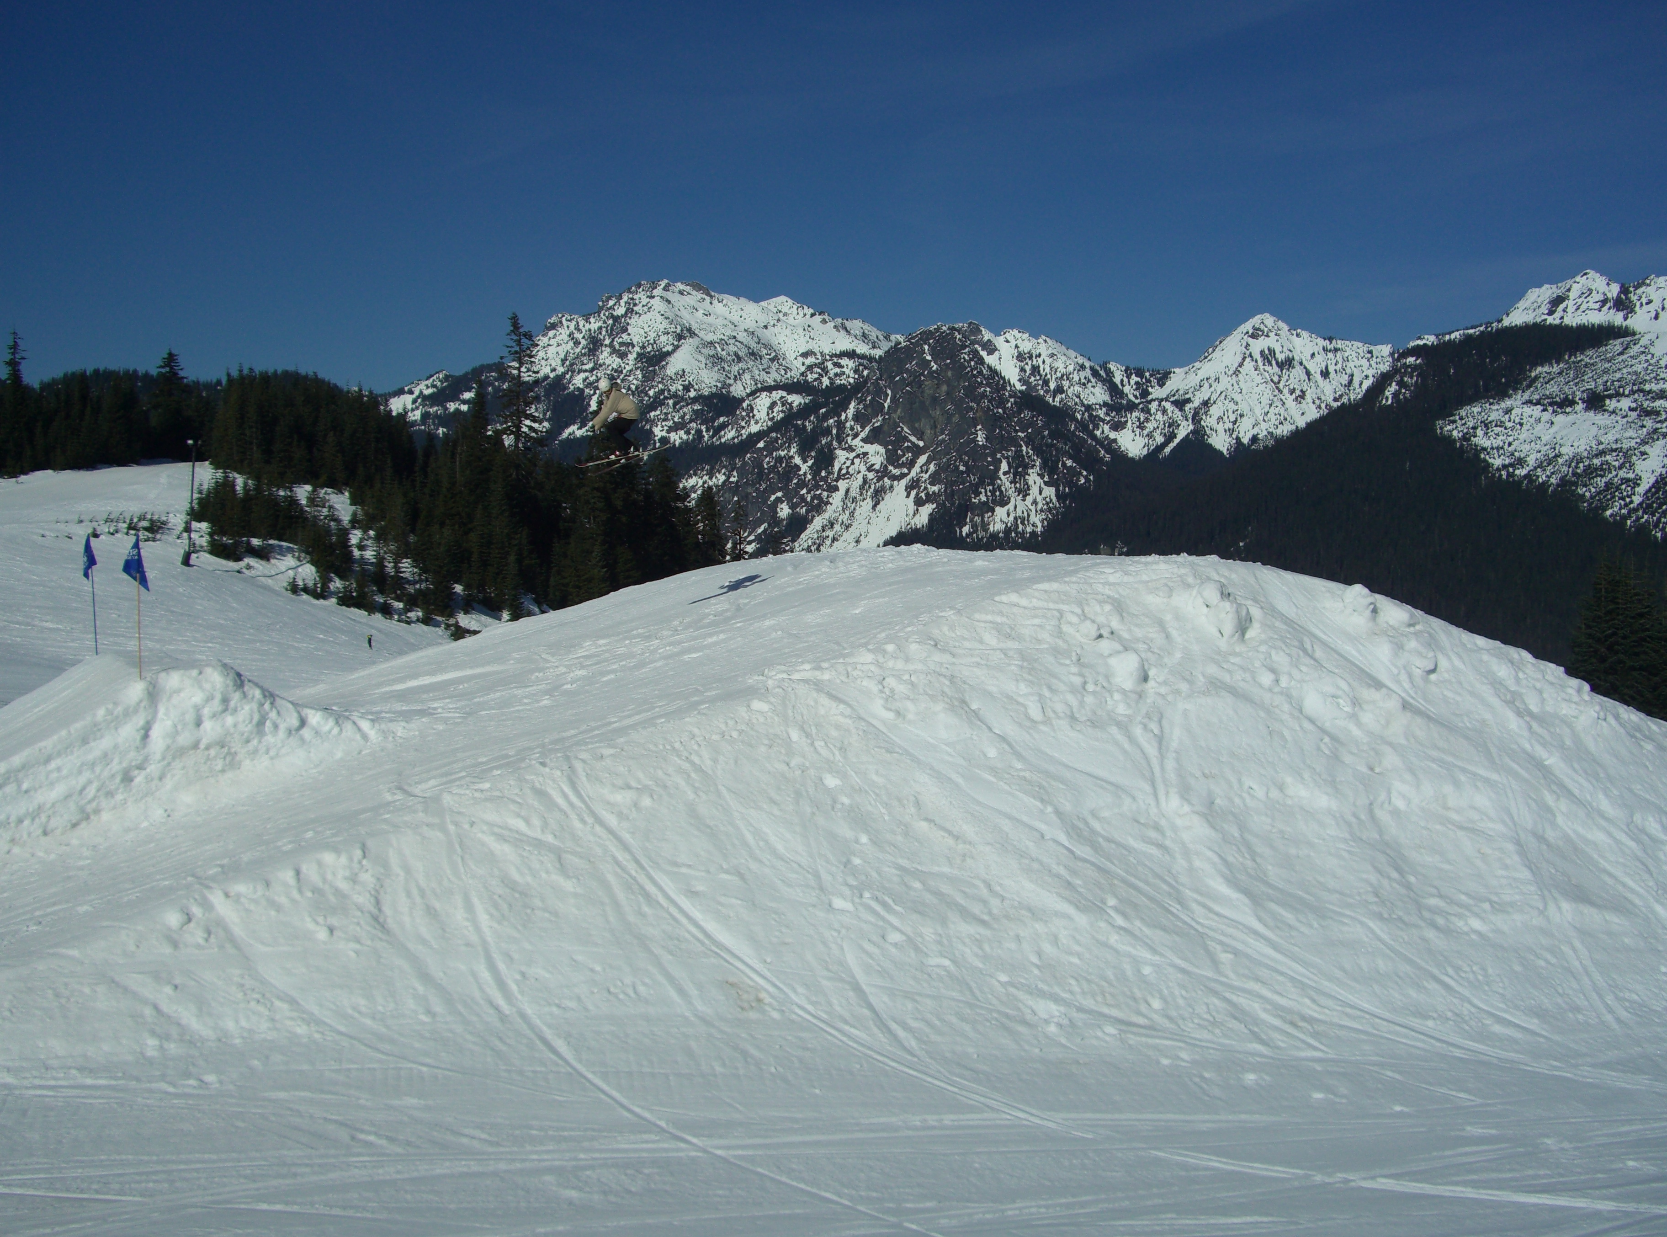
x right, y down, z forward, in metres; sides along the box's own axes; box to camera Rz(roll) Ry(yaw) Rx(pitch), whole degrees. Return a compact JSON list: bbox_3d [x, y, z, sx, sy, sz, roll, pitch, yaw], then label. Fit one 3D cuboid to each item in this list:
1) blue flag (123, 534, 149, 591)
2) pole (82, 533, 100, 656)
[{"bbox_3d":[-9.718,-0.780,25.500,0.360,0.780,0.140,0,1,0],"label":"blue flag"},{"bbox_3d":[-12.170,-0.395,30.000,0.280,2.000,0.250,0,1,0],"label":"pole"}]

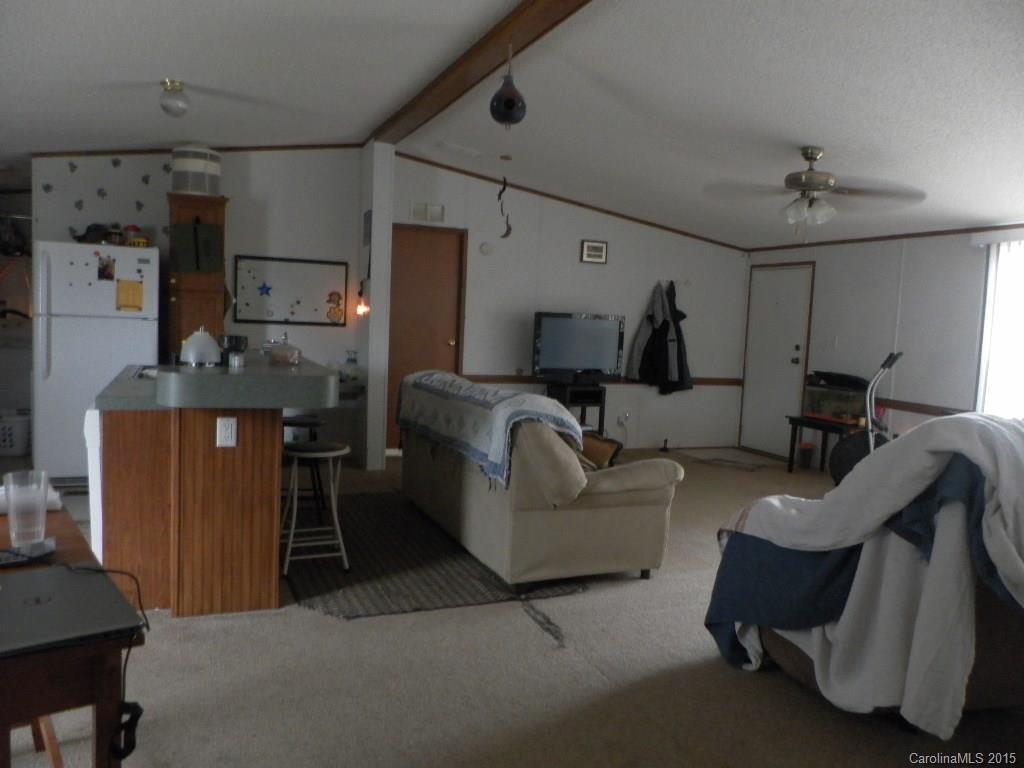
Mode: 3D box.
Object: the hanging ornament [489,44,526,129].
[{"bbox_3d":[-0.020,-1.393,3.613,0.165,0.390,0.165,2,5,0],"label":"hanging ornament"}]

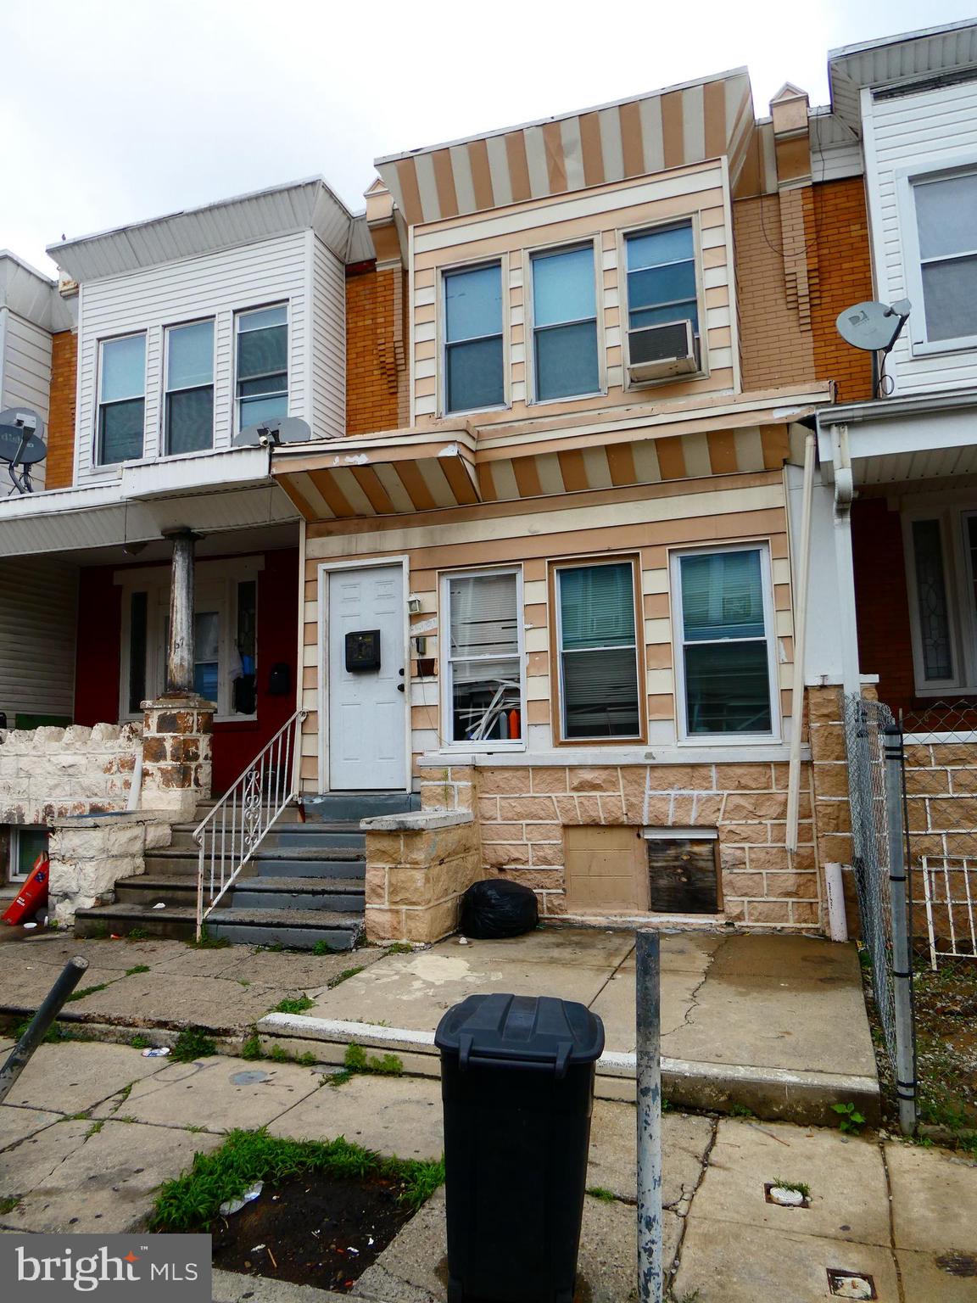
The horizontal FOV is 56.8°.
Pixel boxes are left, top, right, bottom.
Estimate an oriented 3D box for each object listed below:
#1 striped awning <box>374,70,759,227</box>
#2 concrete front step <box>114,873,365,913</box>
[{"bbox_3d":[0.739,-5.056,9.482,3.920,0.690,0.750,-4,-8,19],"label":"striped awning"},{"bbox_3d":[-1.960,1.982,7.398,2.430,0.205,0.390,-4,-8,19],"label":"concrete front step"}]

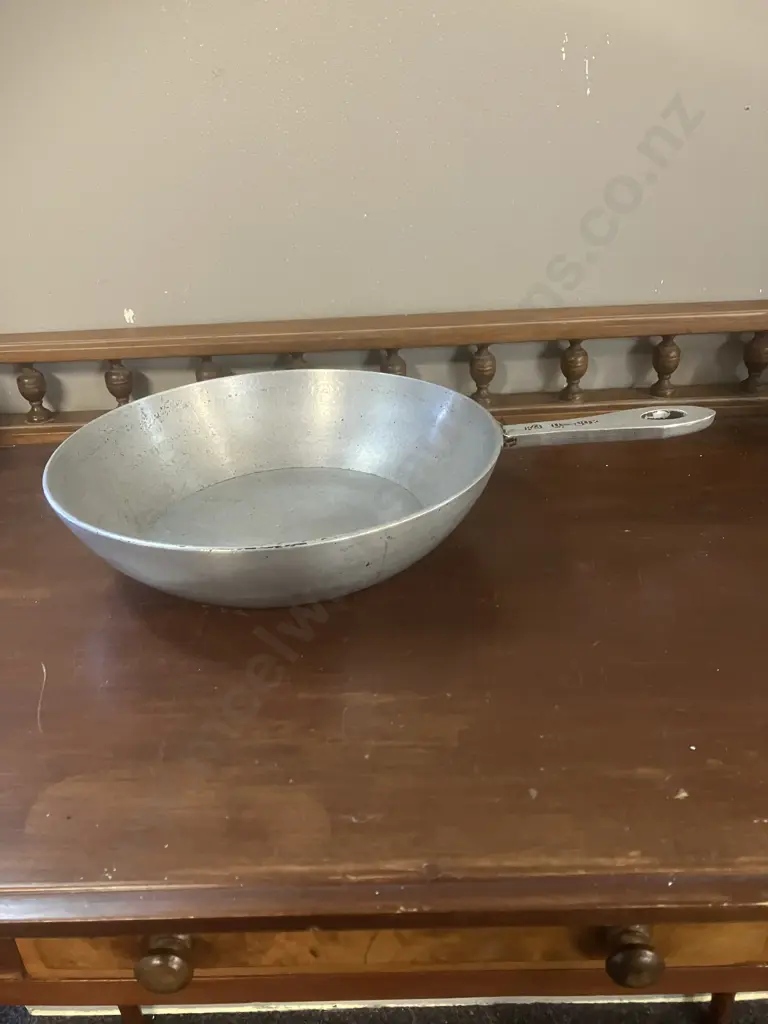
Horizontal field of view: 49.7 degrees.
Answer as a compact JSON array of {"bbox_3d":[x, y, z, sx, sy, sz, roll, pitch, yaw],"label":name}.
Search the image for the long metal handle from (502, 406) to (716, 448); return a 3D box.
[{"bbox_3d":[0.161,-0.061,0.595,0.158,0.009,0.036,-5,28,-5],"label":"long metal handle"}]

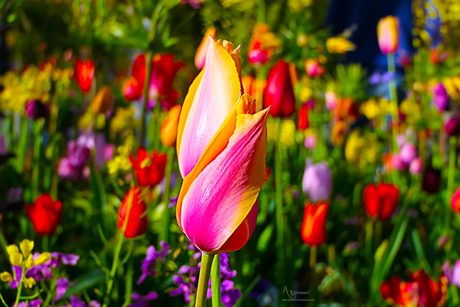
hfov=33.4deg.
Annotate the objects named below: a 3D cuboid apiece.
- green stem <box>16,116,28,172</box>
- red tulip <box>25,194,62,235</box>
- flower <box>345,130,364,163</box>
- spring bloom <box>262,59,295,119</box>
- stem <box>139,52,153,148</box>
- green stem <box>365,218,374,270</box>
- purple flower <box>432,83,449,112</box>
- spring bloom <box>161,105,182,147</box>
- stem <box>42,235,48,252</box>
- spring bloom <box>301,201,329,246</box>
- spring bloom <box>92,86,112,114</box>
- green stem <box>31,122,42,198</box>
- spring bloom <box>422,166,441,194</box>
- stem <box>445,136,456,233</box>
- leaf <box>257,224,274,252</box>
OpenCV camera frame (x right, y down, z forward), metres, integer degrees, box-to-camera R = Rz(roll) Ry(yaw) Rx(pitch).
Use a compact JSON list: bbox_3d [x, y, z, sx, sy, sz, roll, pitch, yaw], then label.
[{"bbox_3d":[-0.500,-0.022,1.850,0.013,0.137,0.013,5,8,0],"label":"green stem"},{"bbox_3d":[-0.267,0.087,1.100,0.053,0.058,0.050,0,8,0],"label":"red tulip"},{"bbox_3d":[0.252,-0.014,1.550,0.041,0.064,0.041,0,8,0],"label":"flower"},{"bbox_3d":[0.070,-0.091,1.080,0.047,0.080,0.047,0,8,0],"label":"spring bloom"},{"bbox_3d":[-0.149,-0.093,1.350,0.011,0.171,0.011,4,8,0],"label":"stem"},{"bbox_3d":[0.200,0.131,1.100,0.010,0.073,0.010,0,10,0],"label":"green stem"},{"bbox_3d":[0.412,-0.110,1.500,0.032,0.057,0.032,0,8,0],"label":"purple flower"},{"bbox_3d":[-0.093,-0.044,1.220,0.033,0.064,0.033,8,10,0],"label":"spring bloom"},{"bbox_3d":[-0.269,0.131,1.120,0.008,0.026,0.008,0,8,0],"label":"stem"},{"bbox_3d":[0.121,0.100,1.100,0.038,0.065,0.038,5,8,0],"label":"spring bloom"},{"bbox_3d":[-0.258,-0.107,1.550,0.034,0.053,0.034,12,10,0],"label":"spring bloom"},{"bbox_3d":[-0.366,0.013,1.450,0.016,0.150,0.015,0,8,0],"label":"green stem"},{"bbox_3d":[0.407,0.055,1.550,0.036,0.056,0.036,0,8,0],"label":"spring bloom"},{"bbox_3d":[0.431,0.061,1.500,0.013,0.190,0.013,3,8,0],"label":"stem"},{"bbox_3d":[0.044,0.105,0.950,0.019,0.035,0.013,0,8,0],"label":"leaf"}]

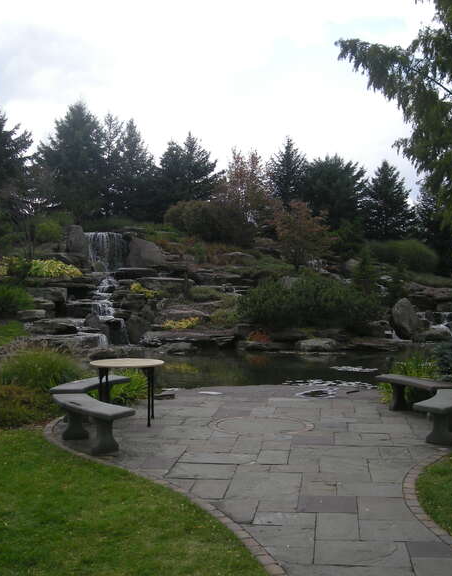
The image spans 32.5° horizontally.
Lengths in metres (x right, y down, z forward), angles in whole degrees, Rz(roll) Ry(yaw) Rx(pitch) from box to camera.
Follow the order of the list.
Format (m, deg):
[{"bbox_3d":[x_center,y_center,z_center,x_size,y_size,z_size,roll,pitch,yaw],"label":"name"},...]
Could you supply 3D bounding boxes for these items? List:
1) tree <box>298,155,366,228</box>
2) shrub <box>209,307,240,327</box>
[{"bbox_3d":[5.898,-5.233,43.000,3.766,4.319,3.700,0,0,0],"label":"tree"},{"bbox_3d":[-0.047,0.899,24.500,1.010,0.631,0.900,0,0,0],"label":"shrub"}]

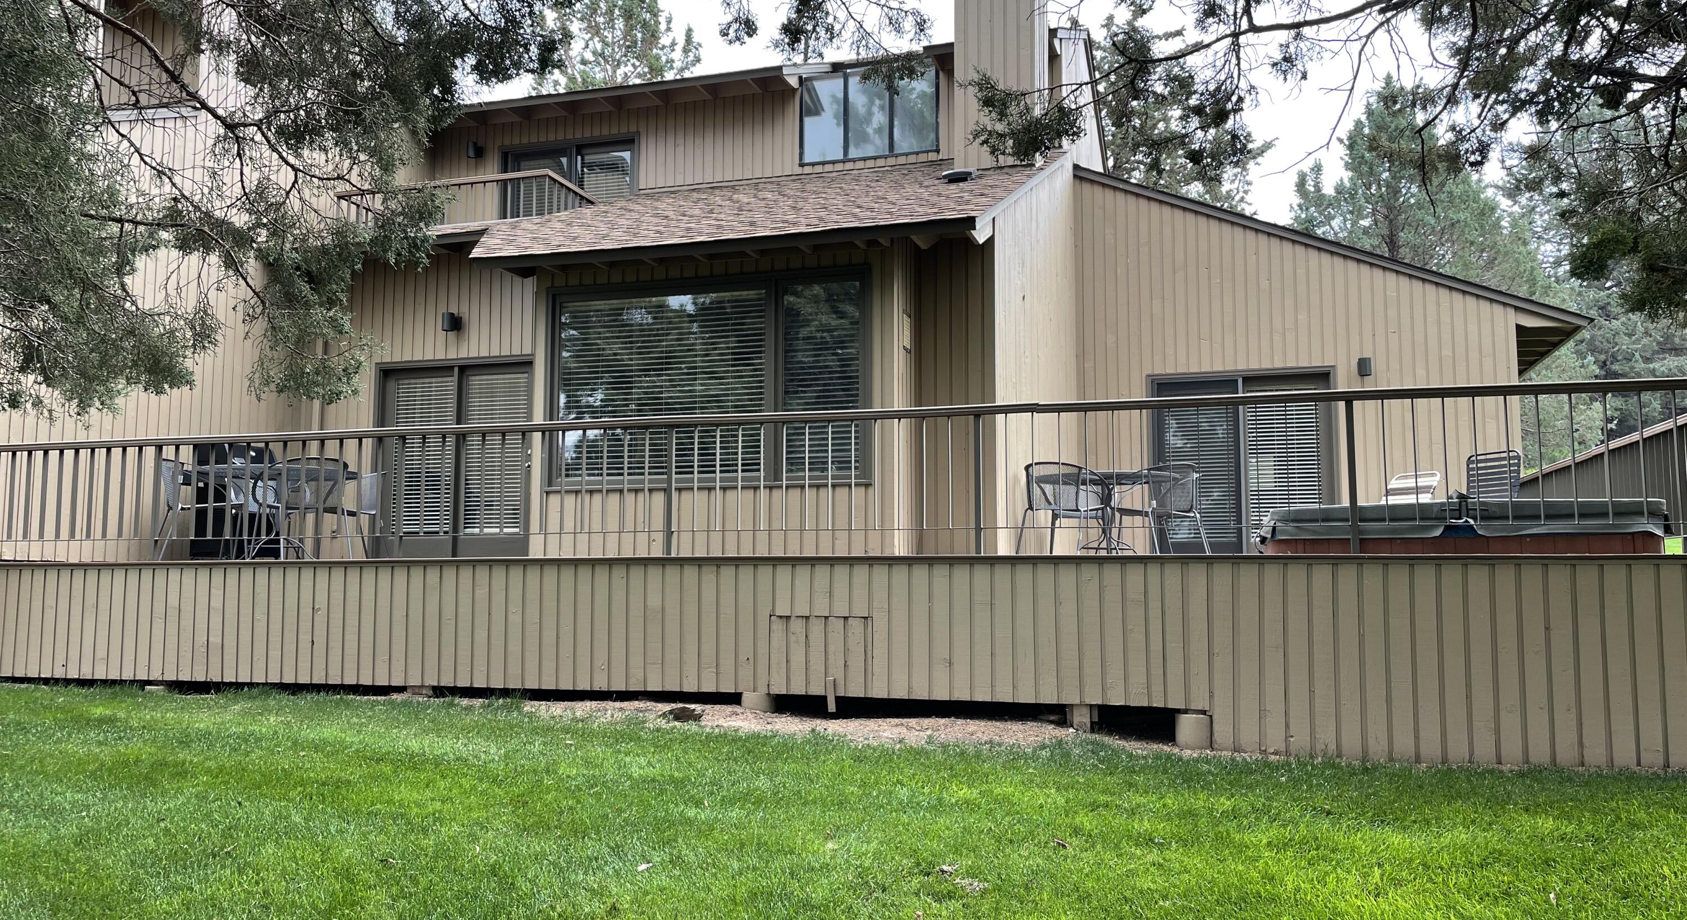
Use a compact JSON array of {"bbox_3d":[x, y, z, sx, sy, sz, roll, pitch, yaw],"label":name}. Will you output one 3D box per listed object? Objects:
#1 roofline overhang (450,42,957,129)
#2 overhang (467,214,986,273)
[{"bbox_3d":[-1.686,-4.407,14.731,6.570,0.360,0.600,-1,-5,17],"label":"roofline overhang"},{"bbox_3d":[-0.961,-1.636,9.523,4.100,0.240,0.400,-1,-5,17],"label":"overhang"}]

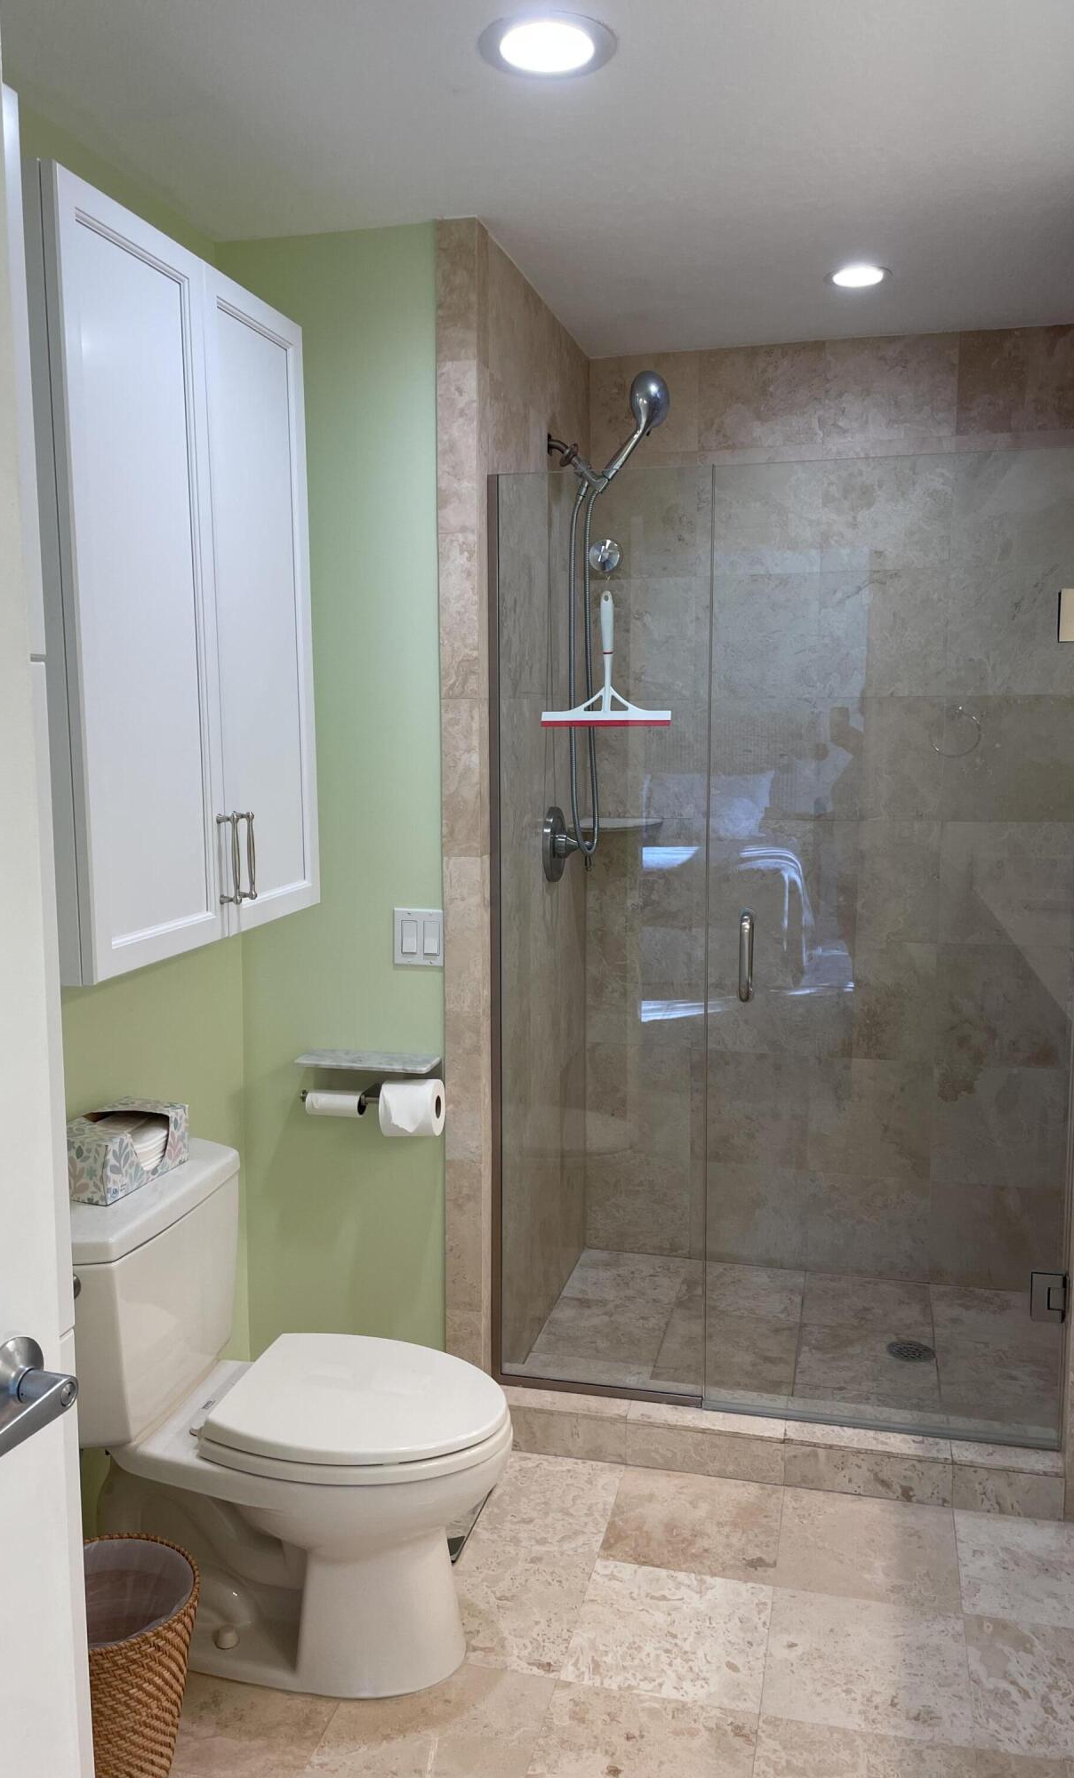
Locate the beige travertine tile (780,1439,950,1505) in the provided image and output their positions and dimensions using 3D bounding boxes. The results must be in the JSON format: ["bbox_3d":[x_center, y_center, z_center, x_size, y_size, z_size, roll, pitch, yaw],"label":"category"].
[{"bbox_3d":[0.627,1.107,2.531,0.308,0.094,0.015,1,7,14],"label":"beige travertine tile"}]

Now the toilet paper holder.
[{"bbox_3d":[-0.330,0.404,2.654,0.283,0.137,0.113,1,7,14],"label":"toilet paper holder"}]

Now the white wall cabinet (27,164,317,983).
[{"bbox_3d":[-0.625,-0.423,2.060,0.283,1.010,0.720,1,7,14],"label":"white wall cabinet"}]

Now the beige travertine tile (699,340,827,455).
[{"bbox_3d":[0.557,-1.213,3.304,0.307,0.239,0.015,1,7,14],"label":"beige travertine tile"}]

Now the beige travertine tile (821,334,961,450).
[{"bbox_3d":[0.855,-1.205,3.231,0.307,0.239,0.015,1,7,14],"label":"beige travertine tile"}]

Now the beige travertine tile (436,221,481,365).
[{"bbox_3d":[-0.142,-1.099,2.458,0.085,0.252,0.015,1,7,14],"label":"beige travertine tile"}]

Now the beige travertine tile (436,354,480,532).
[{"bbox_3d":[-0.147,-0.832,2.525,0.080,0.310,0.012,1,7,14],"label":"beige travertine tile"}]

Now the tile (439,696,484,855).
[{"bbox_3d":[-0.141,-0.214,2.571,0.086,0.307,0.015,1,7,14],"label":"tile"}]

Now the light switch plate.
[{"bbox_3d":[-0.237,0.097,2.652,0.108,0.113,0.012,1,7,14],"label":"light switch plate"}]

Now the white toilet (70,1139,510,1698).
[{"bbox_3d":[-0.395,0.854,2.160,0.714,0.724,0.433,1,7,14],"label":"white toilet"}]

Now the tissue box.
[{"bbox_3d":[-0.668,0.417,2.137,0.116,0.096,0.220,2,8,18],"label":"tissue box"}]

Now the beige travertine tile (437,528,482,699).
[{"bbox_3d":[-0.142,-0.518,2.532,0.086,0.307,0.015,1,7,14],"label":"beige travertine tile"}]

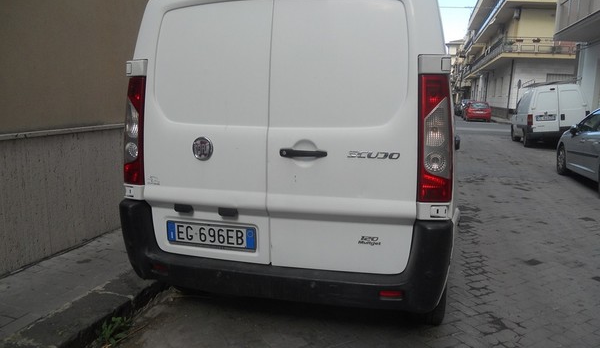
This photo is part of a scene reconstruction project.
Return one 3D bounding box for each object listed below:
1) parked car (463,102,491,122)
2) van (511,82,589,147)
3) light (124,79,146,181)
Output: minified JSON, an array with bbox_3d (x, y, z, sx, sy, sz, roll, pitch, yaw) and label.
[{"bbox_3d":[13.106,-4.650,34.646,1.720,1.460,4.100,3,10,17],"label":"parked car"},{"bbox_3d":[8.613,-2.121,16.437,1.820,1.930,4.440,-1,8,17],"label":"van"},{"bbox_3d":[-0.901,-0.236,2.579,0.168,0.585,0.110,3,10,17],"label":"light"}]

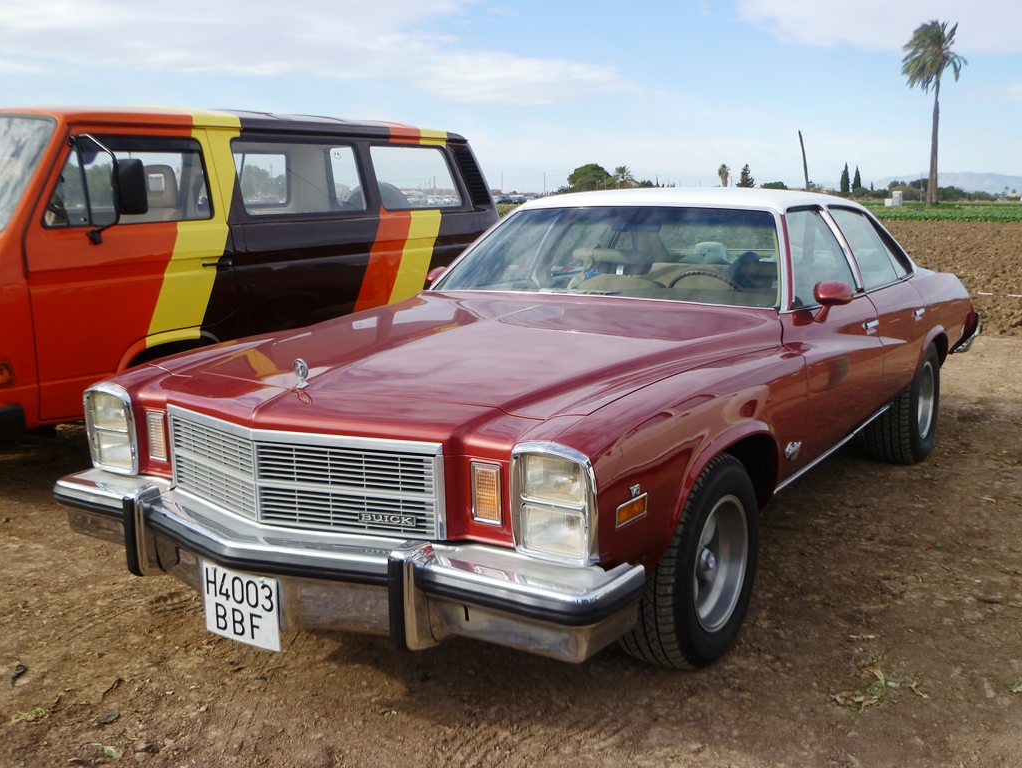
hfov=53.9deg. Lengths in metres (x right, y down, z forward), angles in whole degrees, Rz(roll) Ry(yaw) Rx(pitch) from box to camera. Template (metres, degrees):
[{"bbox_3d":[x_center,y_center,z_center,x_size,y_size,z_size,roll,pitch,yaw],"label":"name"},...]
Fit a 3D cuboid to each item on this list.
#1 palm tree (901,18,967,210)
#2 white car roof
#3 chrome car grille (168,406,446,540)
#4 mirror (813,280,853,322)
[{"bbox_3d":[39.206,-25.236,94.376,6.786,16.902,6.786,4,11,22],"label":"palm tree"},{"bbox_3d":[0.899,-0.867,4.751,1.257,0.129,1.505,6,12,32],"label":"white car roof"},{"bbox_3d":[-0.595,0.222,2.546,0.960,0.252,0.153,6,12,32],"label":"chrome car grille"},{"bbox_3d":[1.147,-0.297,3.579,0.144,0.149,0.114,6,12,32],"label":"mirror"}]

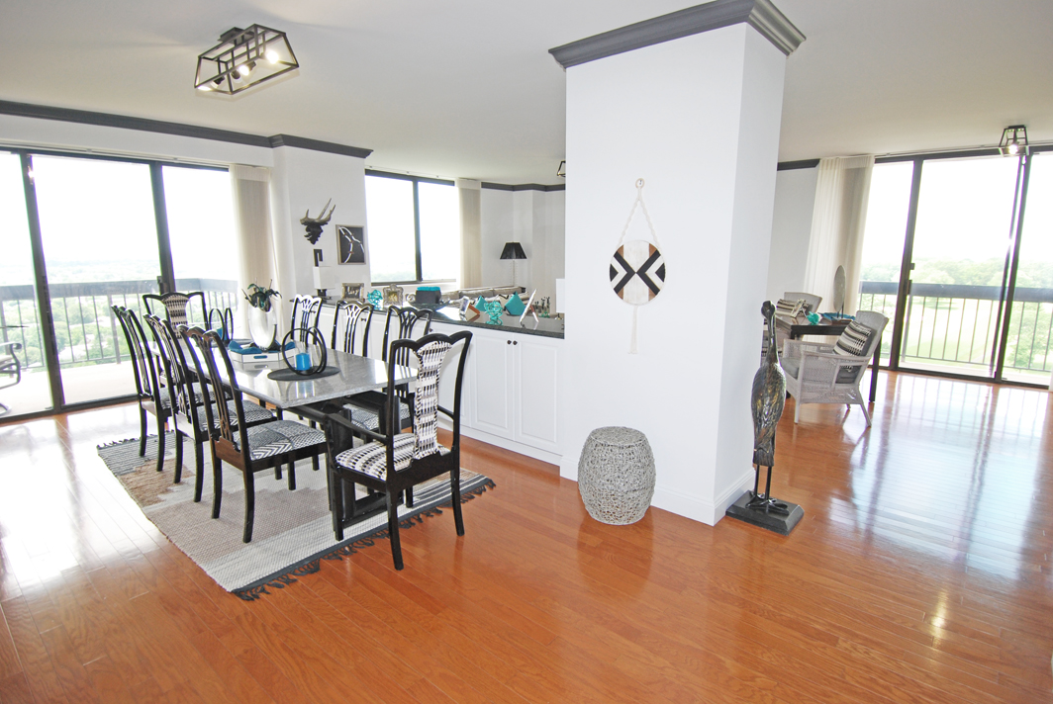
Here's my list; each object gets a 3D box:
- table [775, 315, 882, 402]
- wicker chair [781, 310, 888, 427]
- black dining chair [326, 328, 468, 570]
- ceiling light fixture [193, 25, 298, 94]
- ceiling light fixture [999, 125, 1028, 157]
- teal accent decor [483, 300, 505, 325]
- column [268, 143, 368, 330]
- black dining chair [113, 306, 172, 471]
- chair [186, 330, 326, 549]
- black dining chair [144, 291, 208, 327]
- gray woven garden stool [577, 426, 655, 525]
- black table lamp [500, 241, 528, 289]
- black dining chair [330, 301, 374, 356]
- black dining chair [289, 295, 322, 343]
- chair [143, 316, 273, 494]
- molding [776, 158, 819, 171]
[{"bbox_3d":[3.066,0.042,5.522,0.826,0.742,0.840,2,10,9],"label":"table"},{"bbox_3d":[2.530,0.103,4.398,0.630,0.880,0.600,2,10,11],"label":"wicker chair"},{"bbox_3d":[-0.597,0.413,2.572,0.554,1.067,0.539,9,13,40],"label":"black dining chair"},{"bbox_3d":[-1.460,-1.525,2.713,0.710,0.200,0.200,8,13,38],"label":"ceiling light fixture"},{"bbox_3d":[4.270,-1.868,4.622,0.190,0.200,0.680,9,14,42],"label":"ceiling light fixture"},{"bbox_3d":[-0.226,-0.274,3.659,0.130,0.165,0.130,9,14,42],"label":"teal accent decor"},{"bbox_3d":[-2.147,-0.867,5.610,0.420,2.360,0.870,9,14,42],"label":"column"},{"bbox_3d":[-2.315,0.193,3.499,0.490,1.020,0.540,9,14,42],"label":"black dining chair"},{"bbox_3d":[-1.412,0.372,2.801,0.493,1.067,0.540,9,13,40],"label":"chair"},{"bbox_3d":[-2.828,0.071,4.454,0.554,1.067,0.539,9,13,40],"label":"black dining chair"},{"bbox_3d":[0.494,0.666,2.886,0.423,0.456,0.423,0,10,0],"label":"gray woven garden stool"},{"bbox_3d":[-0.192,-1.197,7.811,0.400,0.850,0.400,0,10,0],"label":"black table lamp"},{"bbox_3d":[-1.417,0.202,3.735,0.493,1.067,0.540,9,13,40],"label":"black dining chair"},{"bbox_3d":[-1.944,0.120,4.189,0.493,1.067,0.540,9,13,40],"label":"black dining chair"},{"bbox_3d":[-1.923,0.293,3.236,0.493,1.067,0.540,9,13,40],"label":"chair"},{"bbox_3d":[3.209,-2.218,6.287,0.520,0.100,0.085,9,14,42],"label":"molding"}]

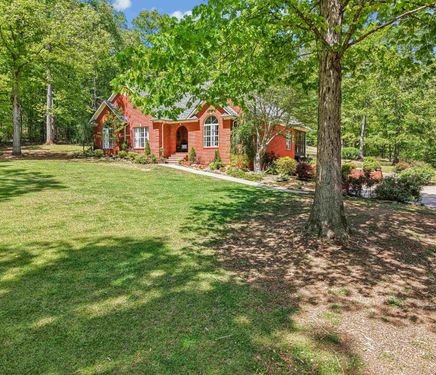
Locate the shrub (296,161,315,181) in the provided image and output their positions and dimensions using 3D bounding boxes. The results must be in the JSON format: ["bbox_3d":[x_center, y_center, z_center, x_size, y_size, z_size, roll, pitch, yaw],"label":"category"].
[{"bbox_3d":[4.518,-0.865,17.900,0.980,1.050,0.950,0,6,0],"label":"shrub"}]

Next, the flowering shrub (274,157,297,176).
[{"bbox_3d":[3.855,-1.185,19.800,1.250,1.150,1.200,0,6,0],"label":"flowering shrub"}]

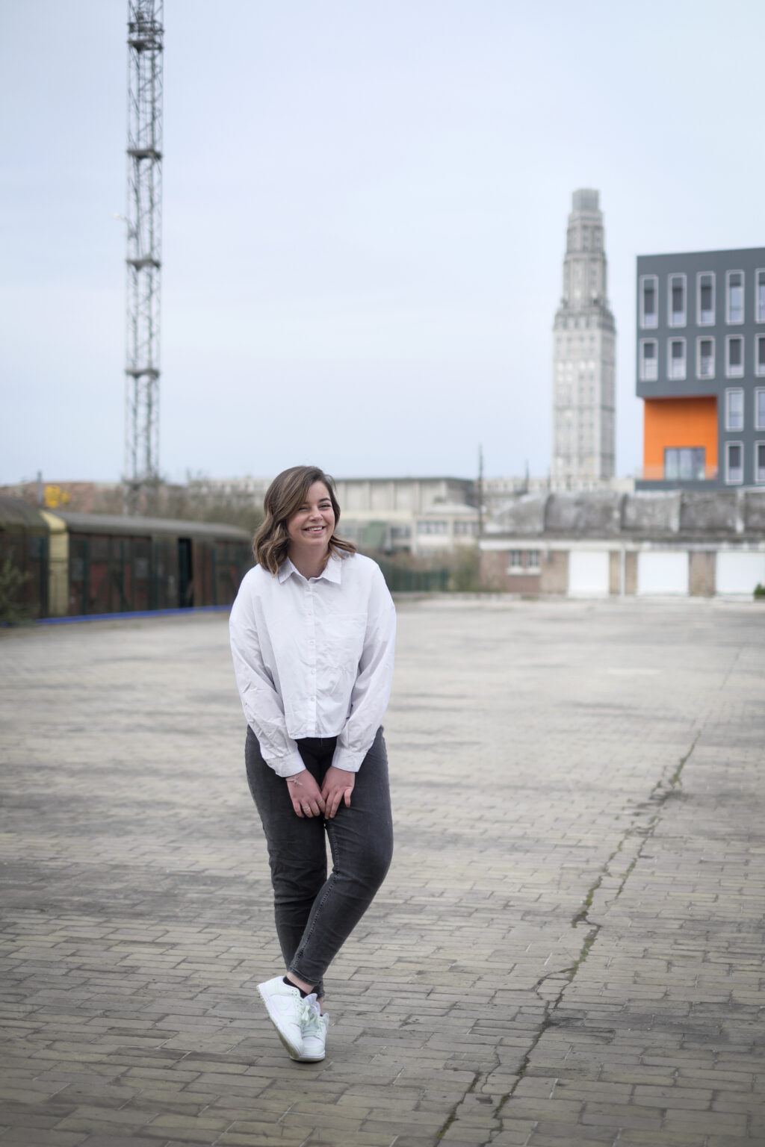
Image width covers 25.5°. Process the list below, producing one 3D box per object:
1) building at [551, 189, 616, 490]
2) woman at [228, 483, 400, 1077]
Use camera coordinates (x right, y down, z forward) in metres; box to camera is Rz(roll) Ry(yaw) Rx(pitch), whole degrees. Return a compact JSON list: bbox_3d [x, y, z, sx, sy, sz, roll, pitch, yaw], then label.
[{"bbox_3d":[58.000,-55.900,487.000,14.800,110.000,14.800,1,0,24],"label":"building"},{"bbox_3d":[-0.198,0.514,4.740,0.480,1.630,0.400,1,0,-3],"label":"woman"}]

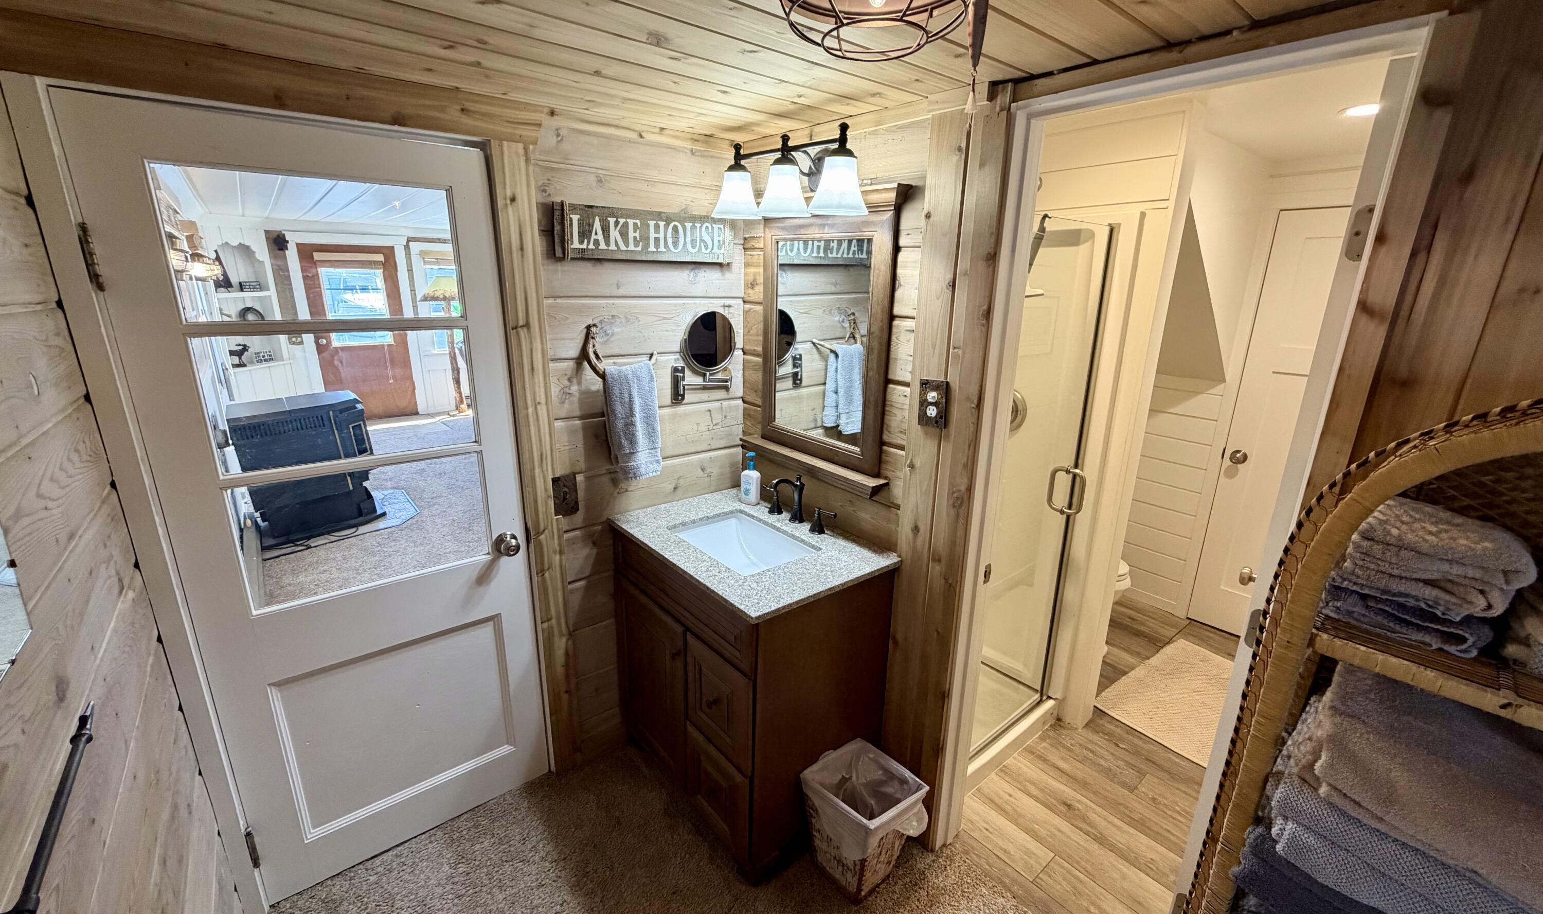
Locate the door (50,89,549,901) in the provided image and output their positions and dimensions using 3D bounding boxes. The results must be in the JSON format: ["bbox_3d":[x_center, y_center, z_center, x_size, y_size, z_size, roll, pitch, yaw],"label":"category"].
[{"bbox_3d":[-1.059,0.203,1.668,0.765,1.965,0.045,-12,21,-38],"label":"door"}]

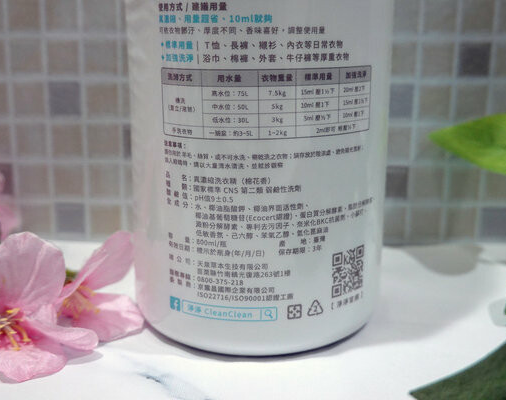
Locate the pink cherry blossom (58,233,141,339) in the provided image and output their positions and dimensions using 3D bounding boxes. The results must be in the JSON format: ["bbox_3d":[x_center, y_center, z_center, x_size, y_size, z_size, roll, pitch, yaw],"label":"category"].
[{"bbox_3d":[-0.054,0.029,0.230,0.035,0.034,0.031,-7,13,-33],"label":"pink cherry blossom"}]

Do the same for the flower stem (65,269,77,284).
[{"bbox_3d":[-0.067,0.028,0.242,0.006,0.006,0.008,-8,14,-37],"label":"flower stem"}]

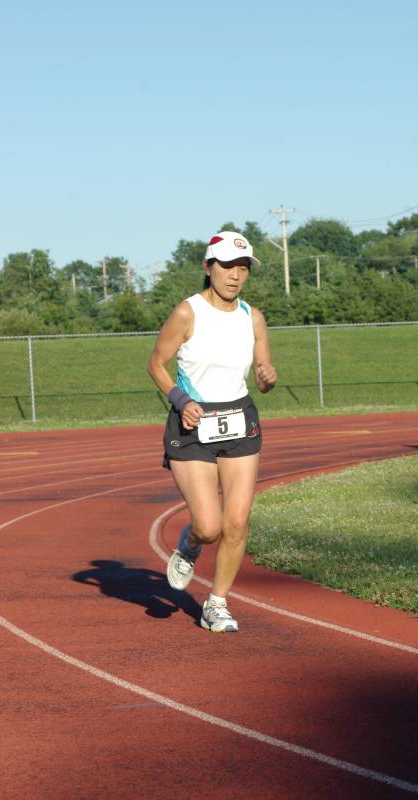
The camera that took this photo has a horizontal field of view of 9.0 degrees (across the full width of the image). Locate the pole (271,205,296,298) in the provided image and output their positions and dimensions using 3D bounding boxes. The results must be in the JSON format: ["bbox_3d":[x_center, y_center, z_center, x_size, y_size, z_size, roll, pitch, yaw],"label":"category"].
[{"bbox_3d":[6.085,-10.438,215.000,2.200,10.500,0.600,-3,1,-17],"label":"pole"}]

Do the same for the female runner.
[{"bbox_3d":[0.010,0.112,10.400,0.480,1.530,0.620,-3,1,-17],"label":"female runner"}]

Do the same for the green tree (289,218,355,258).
[{"bbox_3d":[11.360,-12.330,260.000,7.800,11.000,7.800,-3,0,0],"label":"green tree"}]

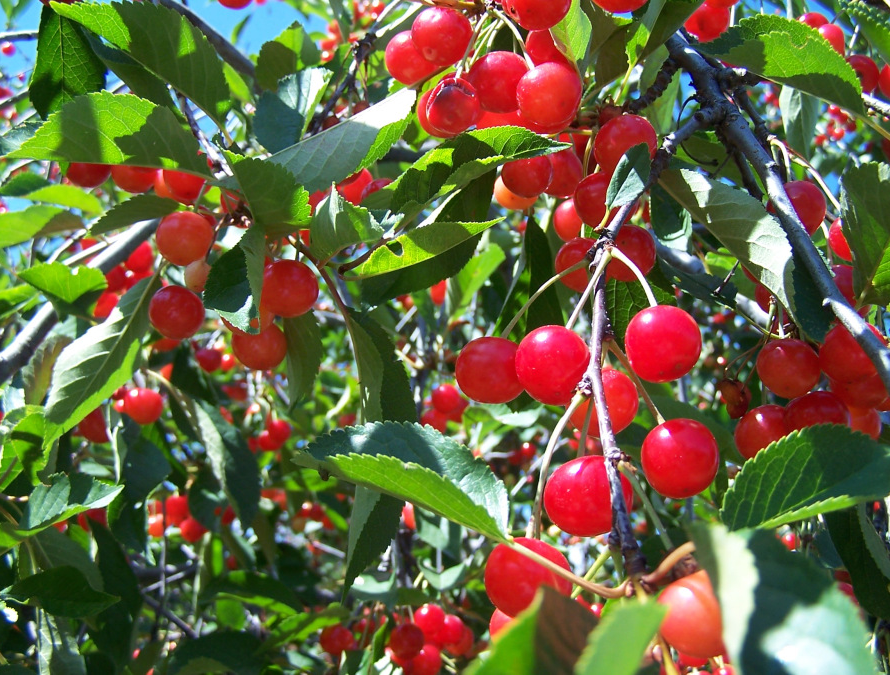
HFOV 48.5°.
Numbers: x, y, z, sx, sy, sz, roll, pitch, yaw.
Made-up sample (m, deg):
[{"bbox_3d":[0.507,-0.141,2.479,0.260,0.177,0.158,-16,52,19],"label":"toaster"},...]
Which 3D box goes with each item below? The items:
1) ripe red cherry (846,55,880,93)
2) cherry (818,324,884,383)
[{"bbox_3d":[0.219,-0.138,0.520,0.021,0.020,0.021,0,-17,0],"label":"ripe red cherry"},{"bbox_3d":[0.132,0.005,0.319,0.022,0.020,0.022,0,-15,0],"label":"cherry"}]

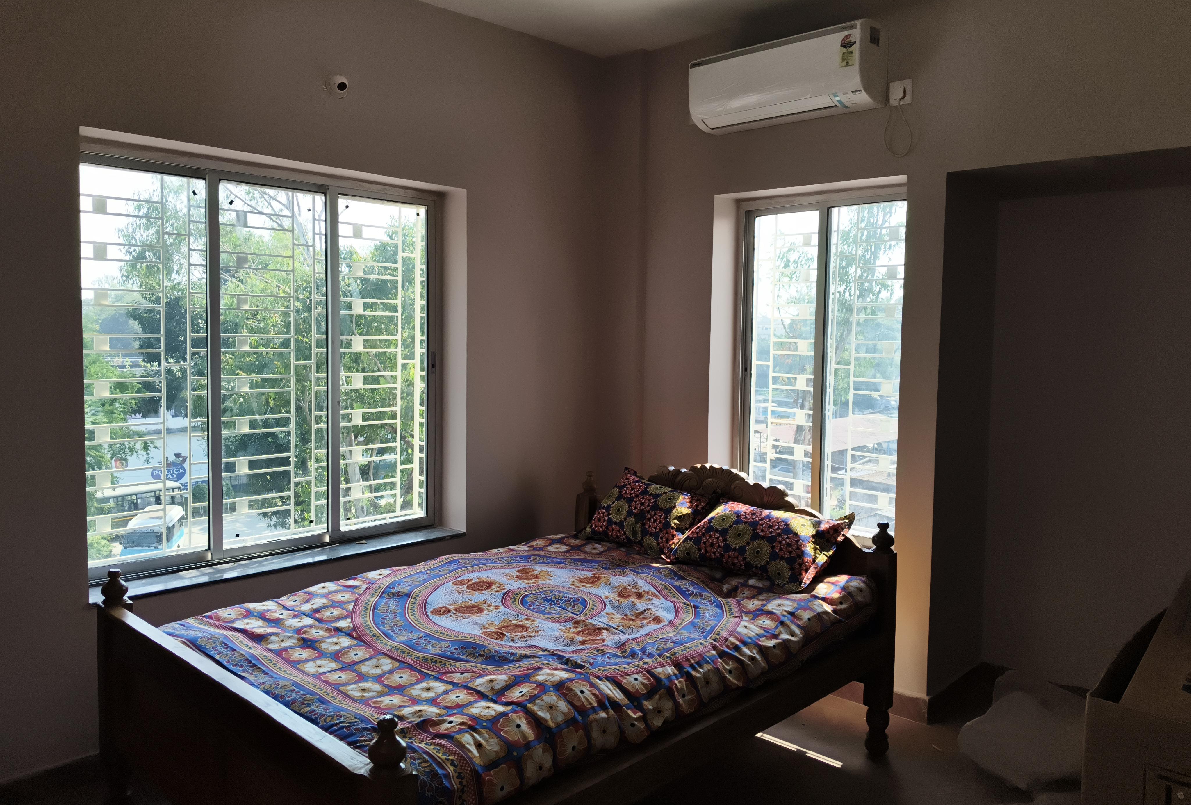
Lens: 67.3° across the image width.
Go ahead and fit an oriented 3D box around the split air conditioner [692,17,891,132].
[{"bbox_3d":[0.769,-1.315,3.689,0.812,0.299,0.224,5,6,44],"label":"split air conditioner"}]

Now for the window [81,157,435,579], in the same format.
[{"bbox_3d":[-1.269,-0.140,3.591,0.097,1.484,1.480,5,6,44],"label":"window"}]

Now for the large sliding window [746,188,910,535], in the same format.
[{"bbox_3d":[1.024,-0.147,3.981,0.884,1.494,0.089,5,6,44],"label":"large sliding window"}]

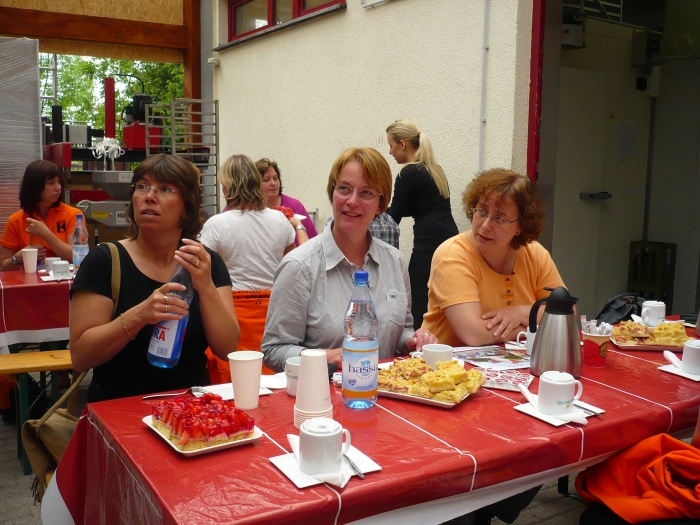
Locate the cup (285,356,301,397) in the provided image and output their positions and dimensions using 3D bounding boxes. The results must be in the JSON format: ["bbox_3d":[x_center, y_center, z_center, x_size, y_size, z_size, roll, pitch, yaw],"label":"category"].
[{"bbox_3d":[-0.130,0.290,1.800,0.110,0.084,0.082,7,9,44],"label":"cup"}]

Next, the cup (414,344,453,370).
[{"bbox_3d":[0.227,0.277,1.945,0.110,0.084,0.082,2,7,7],"label":"cup"}]

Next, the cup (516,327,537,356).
[{"bbox_3d":[0.577,0.245,2.205,0.111,0.081,0.080,2,8,15],"label":"cup"}]

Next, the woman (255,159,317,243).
[{"bbox_3d":[-0.461,0.076,4.355,0.540,1.400,0.600,-3,8,-23],"label":"woman"}]

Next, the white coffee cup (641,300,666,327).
[{"bbox_3d":[1.162,0.198,2.720,0.110,0.084,0.082,-2,7,-26],"label":"white coffee cup"}]

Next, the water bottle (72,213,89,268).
[{"bbox_3d":[-1.513,-0.106,3.970,0.086,0.326,0.086,-1,7,-21],"label":"water bottle"}]

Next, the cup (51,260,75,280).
[{"bbox_3d":[-1.515,0.041,3.750,0.110,0.084,0.082,-1,7,-22],"label":"cup"}]

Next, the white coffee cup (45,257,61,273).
[{"bbox_3d":[-1.609,0.018,3.879,0.111,0.081,0.080,-5,9,-37],"label":"white coffee cup"}]

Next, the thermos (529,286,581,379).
[{"bbox_3d":[0.580,0.190,1.980,0.145,0.247,0.139,1,7,7],"label":"thermos"}]

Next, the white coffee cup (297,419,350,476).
[{"bbox_3d":[-0.042,0.344,1.339,0.111,0.081,0.080,-5,9,-37],"label":"white coffee cup"}]

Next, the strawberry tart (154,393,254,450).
[{"bbox_3d":[-0.318,0.338,1.521,0.152,0.048,0.180,-4,9,-33],"label":"strawberry tart"}]

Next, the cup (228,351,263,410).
[{"bbox_3d":[-0.248,0.284,1.696,0.087,0.123,0.087,0,7,0],"label":"cup"}]

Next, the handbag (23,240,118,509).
[{"bbox_3d":[-0.755,0.285,1.920,0.250,0.670,0.310,-3,8,-30],"label":"handbag"}]

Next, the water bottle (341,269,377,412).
[{"bbox_3d":[0.029,0.184,1.684,0.086,0.326,0.086,1,7,0],"label":"water bottle"}]

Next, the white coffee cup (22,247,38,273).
[{"bbox_3d":[-1.755,-0.006,3.880,0.085,0.126,0.085,-2,7,-24],"label":"white coffee cup"}]

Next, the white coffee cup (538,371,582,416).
[{"bbox_3d":[0.497,0.306,1.660,0.111,0.081,0.080,-2,8,-18],"label":"white coffee cup"}]

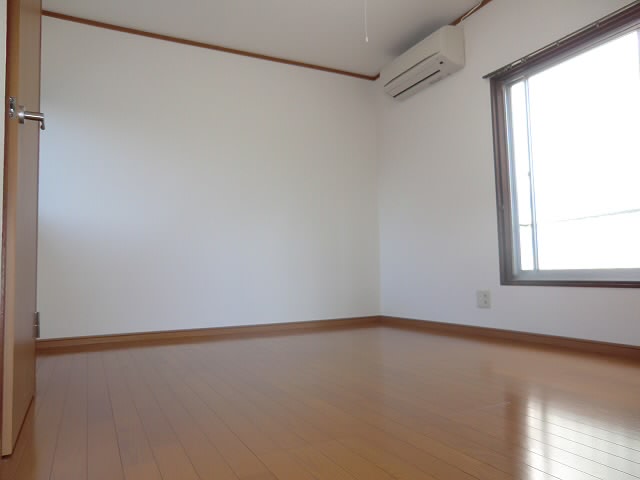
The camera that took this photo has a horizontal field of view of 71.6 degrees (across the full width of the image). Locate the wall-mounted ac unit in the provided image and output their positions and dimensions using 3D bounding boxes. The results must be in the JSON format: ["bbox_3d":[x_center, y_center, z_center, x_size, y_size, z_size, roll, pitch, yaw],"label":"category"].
[{"bbox_3d":[0.787,-1.373,3.548,0.201,0.259,0.784,1,-4,-27],"label":"wall-mounted ac unit"}]

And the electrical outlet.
[{"bbox_3d":[1.128,0.412,3.064,0.012,0.122,0.114,1,-4,-27],"label":"electrical outlet"}]

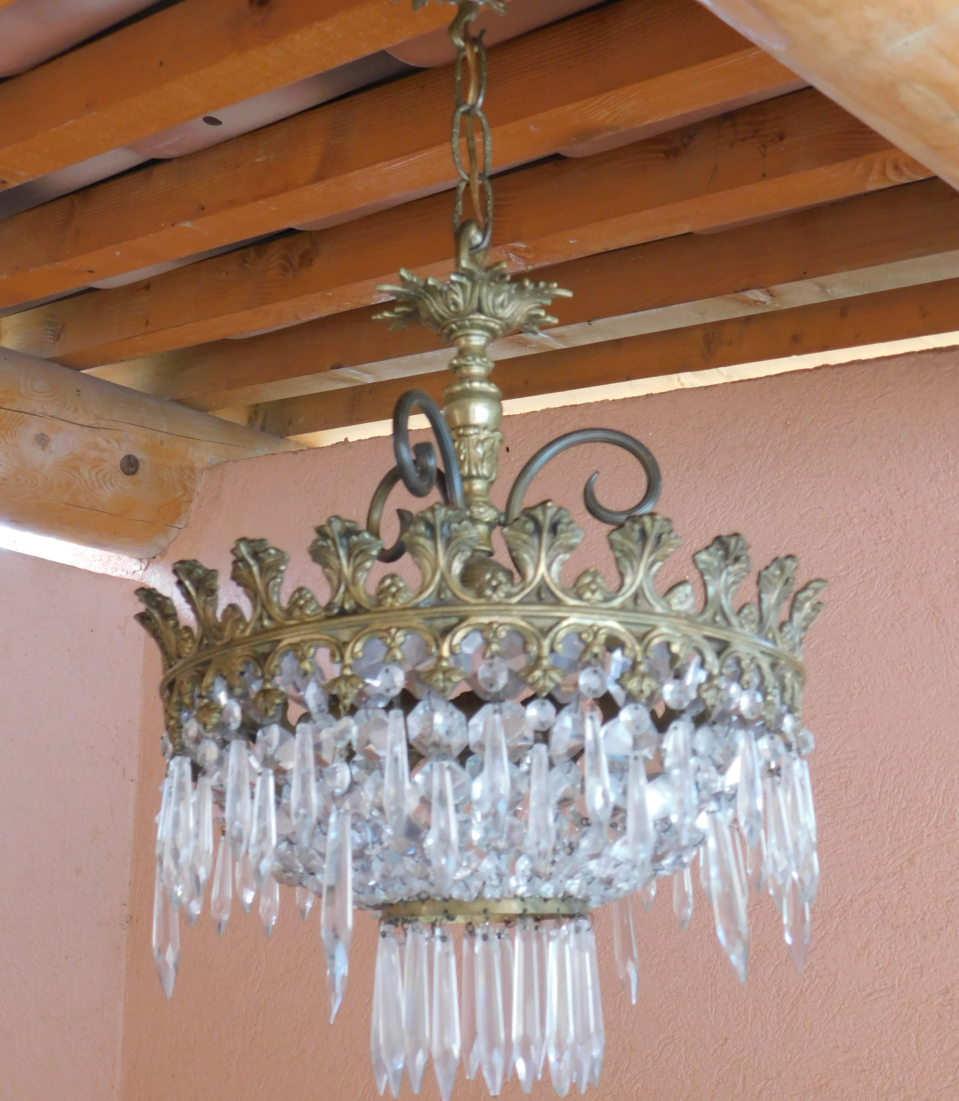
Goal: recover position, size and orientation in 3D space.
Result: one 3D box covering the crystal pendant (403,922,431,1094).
[{"bbox_3d":[-0.035,0.253,0.918,0.015,0.091,0.012,-16,-23,39],"label":"crystal pendant"}]

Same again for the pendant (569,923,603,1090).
[{"bbox_3d":[0.058,0.247,0.903,0.013,0.090,0.015,-10,-21,26],"label":"pendant"}]

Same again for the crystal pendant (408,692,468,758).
[{"bbox_3d":[-0.021,0.088,0.842,0.031,0.033,0.014,-3,-8,8],"label":"crystal pendant"}]

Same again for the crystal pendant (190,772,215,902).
[{"bbox_3d":[-0.141,0.146,0.848,0.011,0.064,0.015,14,-24,-35],"label":"crystal pendant"}]

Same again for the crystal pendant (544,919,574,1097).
[{"bbox_3d":[0.043,0.244,0.885,0.015,0.089,0.013,14,-24,-37],"label":"crystal pendant"}]

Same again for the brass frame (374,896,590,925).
[{"bbox_3d":[0.004,0.215,0.993,0.123,0.011,0.123,-1,-17,0],"label":"brass frame"}]

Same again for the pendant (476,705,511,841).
[{"bbox_3d":[0.007,0.105,0.787,0.016,0.065,0.011,0,-19,-1],"label":"pendant"}]

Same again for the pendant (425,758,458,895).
[{"bbox_3d":[-0.017,0.129,0.780,0.016,0.064,0.011,-3,-19,6],"label":"pendant"}]

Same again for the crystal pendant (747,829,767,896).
[{"bbox_3d":[0.178,0.189,1.066,0.011,0.064,0.013,5,-18,-19],"label":"crystal pendant"}]

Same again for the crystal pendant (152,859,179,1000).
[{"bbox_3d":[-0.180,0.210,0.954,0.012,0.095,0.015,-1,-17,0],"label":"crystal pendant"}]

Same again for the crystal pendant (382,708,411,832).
[{"bbox_3d":[-0.041,0.107,0.813,0.014,0.062,0.011,-5,-18,12],"label":"crystal pendant"}]

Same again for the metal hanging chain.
[{"bbox_3d":[-0.005,-0.283,1.114,0.028,0.177,0.028,-1,-19,0],"label":"metal hanging chain"}]

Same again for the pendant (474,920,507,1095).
[{"bbox_3d":[0.006,0.253,0.917,0.016,0.092,0.014,-1,-17,-1],"label":"pendant"}]

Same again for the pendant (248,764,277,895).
[{"bbox_3d":[-0.113,0.145,0.865,0.014,0.064,0.012,-14,-22,37],"label":"pendant"}]

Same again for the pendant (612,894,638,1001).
[{"bbox_3d":[0.099,0.253,1.136,0.017,0.110,0.015,-12,-20,31],"label":"pendant"}]

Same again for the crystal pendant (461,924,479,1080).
[{"bbox_3d":[-0.005,0.278,1.019,0.014,0.091,0.012,2,-18,-10],"label":"crystal pendant"}]

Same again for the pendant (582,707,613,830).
[{"bbox_3d":[0.059,0.110,0.841,0.013,0.061,0.011,4,-18,-17],"label":"pendant"}]

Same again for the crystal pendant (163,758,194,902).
[{"bbox_3d":[-0.162,0.150,0.892,0.012,0.076,0.015,9,-20,-30],"label":"crystal pendant"}]

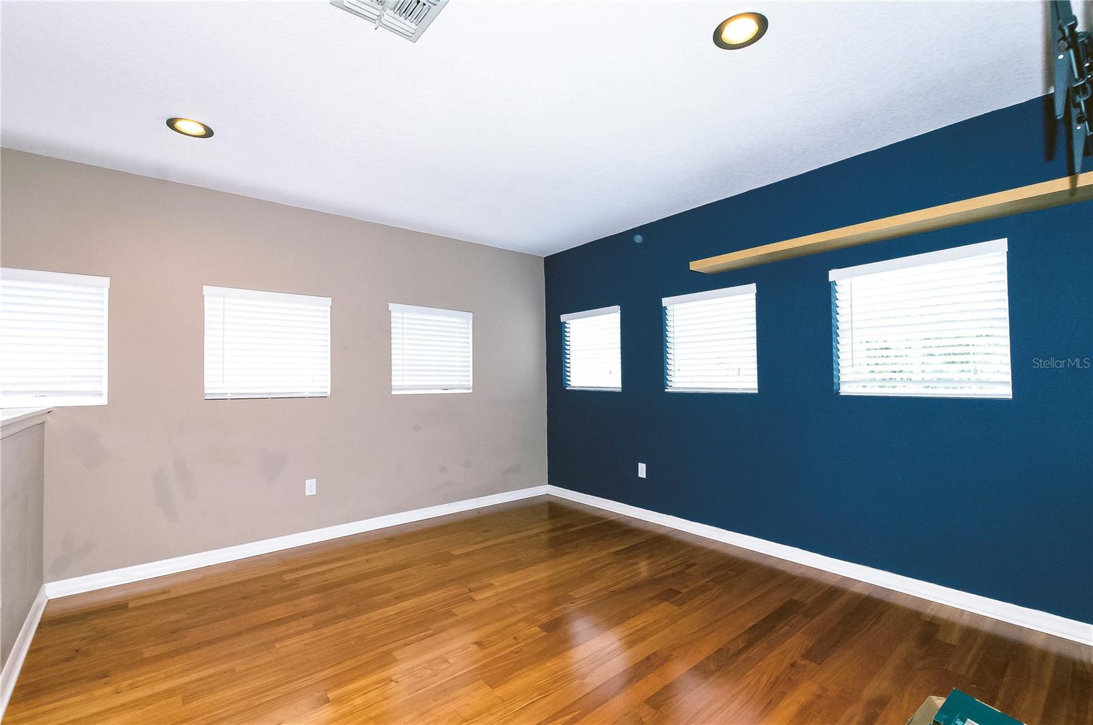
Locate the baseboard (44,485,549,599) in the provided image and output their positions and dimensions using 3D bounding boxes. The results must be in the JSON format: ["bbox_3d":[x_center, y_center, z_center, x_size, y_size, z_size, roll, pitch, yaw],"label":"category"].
[{"bbox_3d":[-1.372,1.292,3.631,3.558,0.089,0.015,1,-3,-39],"label":"baseboard"}]

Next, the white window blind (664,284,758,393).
[{"bbox_3d":[1.218,-0.154,3.413,0.065,0.752,0.761,1,-3,-41],"label":"white window blind"}]

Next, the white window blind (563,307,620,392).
[{"bbox_3d":[0.429,-0.112,4.335,0.065,0.757,0.783,1,-3,-41],"label":"white window blind"}]

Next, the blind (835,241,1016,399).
[{"bbox_3d":[2.005,-0.196,2.492,0.065,0.766,0.766,1,-3,-41],"label":"blind"}]

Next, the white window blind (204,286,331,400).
[{"bbox_3d":[-1.967,-0.122,3.251,0.785,0.752,0.065,1,-3,-39],"label":"white window blind"}]

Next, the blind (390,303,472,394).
[{"bbox_3d":[-1.013,-0.108,4.020,0.782,0.733,0.065,1,-3,-39],"label":"blind"}]

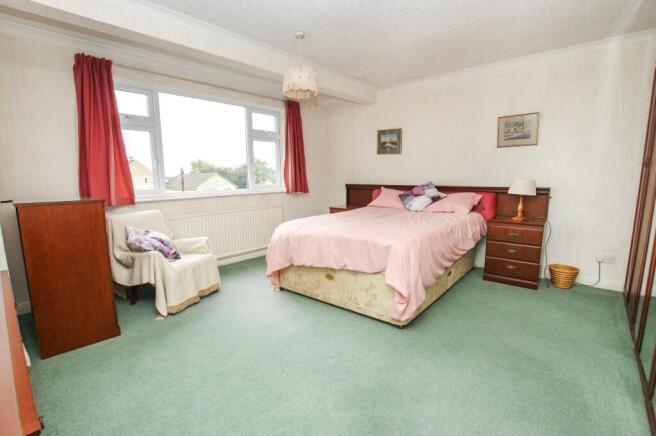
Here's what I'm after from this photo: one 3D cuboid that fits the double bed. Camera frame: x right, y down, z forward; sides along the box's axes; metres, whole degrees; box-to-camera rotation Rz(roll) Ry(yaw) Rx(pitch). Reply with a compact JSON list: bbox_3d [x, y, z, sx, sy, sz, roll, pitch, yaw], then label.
[{"bbox_3d":[0.733,0.208,3.229,1.480,1.010,2.080,7,12,42],"label":"double bed"}]

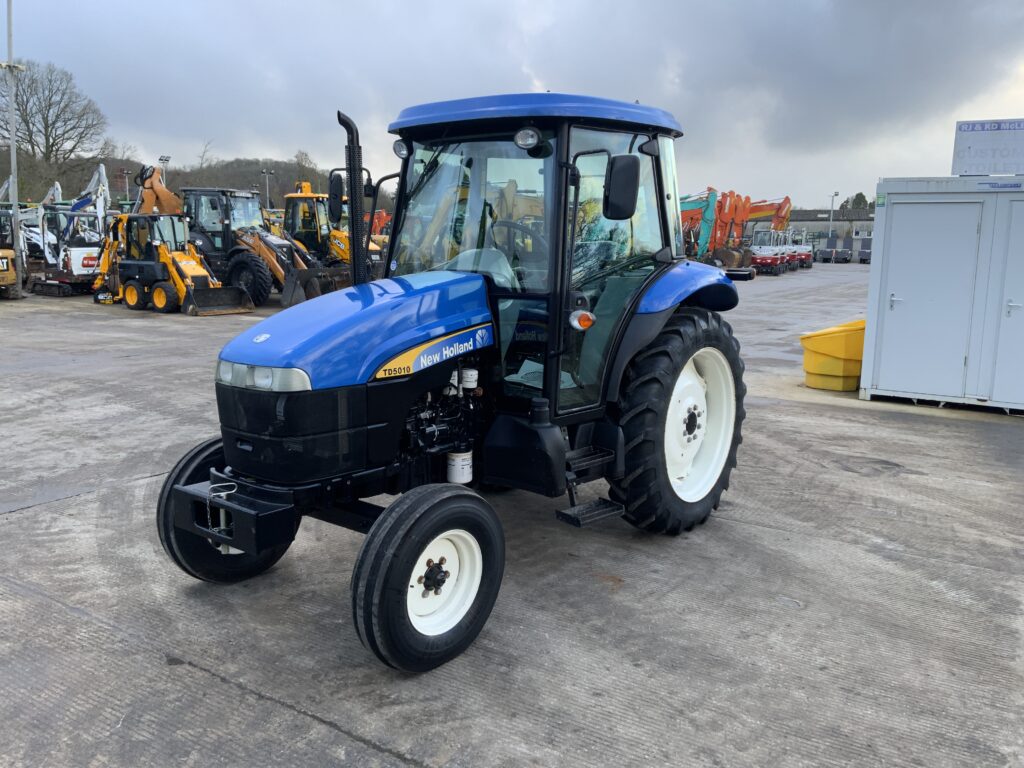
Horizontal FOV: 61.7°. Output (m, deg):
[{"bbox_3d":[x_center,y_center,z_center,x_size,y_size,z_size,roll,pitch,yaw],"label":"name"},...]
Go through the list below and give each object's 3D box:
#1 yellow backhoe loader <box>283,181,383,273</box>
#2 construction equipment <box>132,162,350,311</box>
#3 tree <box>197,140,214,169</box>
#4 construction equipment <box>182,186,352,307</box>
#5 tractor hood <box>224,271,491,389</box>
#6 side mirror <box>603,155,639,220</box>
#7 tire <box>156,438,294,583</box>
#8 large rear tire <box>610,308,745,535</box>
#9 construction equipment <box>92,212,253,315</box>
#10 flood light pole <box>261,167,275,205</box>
[{"bbox_3d":[-5.270,-4.450,25.800,5.700,3.500,2.350,7,11,34],"label":"yellow backhoe loader"},{"bbox_3d":[-7.750,-4.130,23.400,6.700,3.600,2.400,5,10,22],"label":"construction equipment"},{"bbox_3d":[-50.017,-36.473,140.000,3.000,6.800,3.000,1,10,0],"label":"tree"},{"bbox_3d":[-6.742,-3.710,23.143,5.500,3.050,2.350,6,11,30],"label":"construction equipment"},{"bbox_3d":[-0.762,-0.296,4.208,0.730,0.500,1.380,8,12,37],"label":"tractor hood"},{"bbox_3d":[0.504,-0.930,4.050,0.185,0.290,0.080,4,10,21],"label":"side mirror"},{"bbox_3d":[-1.512,0.675,4.642,0.210,0.788,0.796,9,13,40],"label":"tire"},{"bbox_3d":[1.091,0.234,5.473,0.340,1.431,1.445,8,12,37],"label":"large rear tire"},{"bbox_3d":[-8.702,-2.996,21.073,4.800,2.300,1.550,7,12,32],"label":"construction equipment"},{"bbox_3d":[-16.676,-11.582,58.921,0.980,6.261,0.350,-2,10,-15],"label":"flood light pole"}]

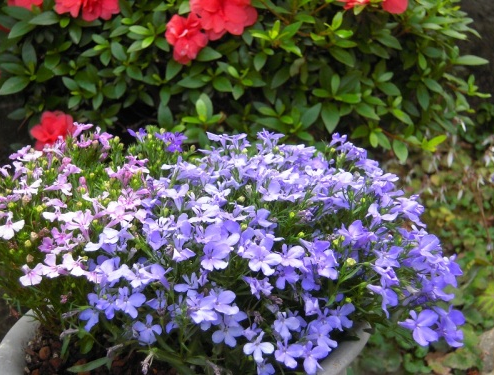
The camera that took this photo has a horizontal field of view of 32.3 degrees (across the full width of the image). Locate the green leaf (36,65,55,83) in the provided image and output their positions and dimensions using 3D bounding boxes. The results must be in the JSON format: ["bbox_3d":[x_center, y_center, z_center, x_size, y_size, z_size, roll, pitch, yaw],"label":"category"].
[{"bbox_3d":[-0.251,-0.141,1.060,0.028,0.007,0.019,-29,63,0],"label":"green leaf"}]

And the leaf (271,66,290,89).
[{"bbox_3d":[0.043,-0.137,1.060,0.016,0.007,0.037,35,74,19],"label":"leaf"}]

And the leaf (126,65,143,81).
[{"bbox_3d":[-0.132,-0.135,1.000,0.016,0.006,0.030,-40,67,-20],"label":"leaf"}]

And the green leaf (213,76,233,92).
[{"bbox_3d":[-0.027,-0.118,0.980,0.030,0.006,0.018,37,59,23],"label":"green leaf"}]

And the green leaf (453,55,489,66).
[{"bbox_3d":[0.263,-0.147,1.000,0.041,0.006,0.016,-5,49,7],"label":"green leaf"}]

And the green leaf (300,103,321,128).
[{"bbox_3d":[0.079,-0.088,1.040,0.017,0.007,0.040,36,80,14],"label":"green leaf"}]

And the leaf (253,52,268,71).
[{"bbox_3d":[0.018,-0.150,1.020,0.014,0.006,0.028,17,61,9],"label":"leaf"}]

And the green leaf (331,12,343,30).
[{"bbox_3d":[0.104,-0.191,0.980,0.011,0.006,0.029,24,63,13],"label":"green leaf"}]

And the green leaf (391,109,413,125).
[{"bbox_3d":[0.179,-0.081,0.980,0.030,0.006,0.011,39,67,20],"label":"green leaf"}]

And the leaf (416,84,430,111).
[{"bbox_3d":[0.207,-0.106,1.000,0.014,0.034,0.006,-6,-10,-5],"label":"leaf"}]

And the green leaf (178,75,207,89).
[{"bbox_3d":[-0.062,-0.122,0.980,0.036,0.006,0.018,-9,50,-10],"label":"green leaf"}]

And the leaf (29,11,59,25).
[{"bbox_3d":[-0.230,-0.192,0.970,0.035,0.006,0.018,-17,52,-10],"label":"leaf"}]

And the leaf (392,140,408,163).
[{"bbox_3d":[0.175,-0.041,0.980,0.016,0.006,0.028,-17,73,-14],"label":"leaf"}]

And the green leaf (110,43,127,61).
[{"bbox_3d":[-0.150,-0.160,1.000,0.014,0.006,0.034,-34,65,-18],"label":"green leaf"}]

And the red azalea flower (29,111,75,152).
[{"bbox_3d":[-0.232,-0.067,1.020,0.055,0.051,0.036,-3,25,-7],"label":"red azalea flower"}]

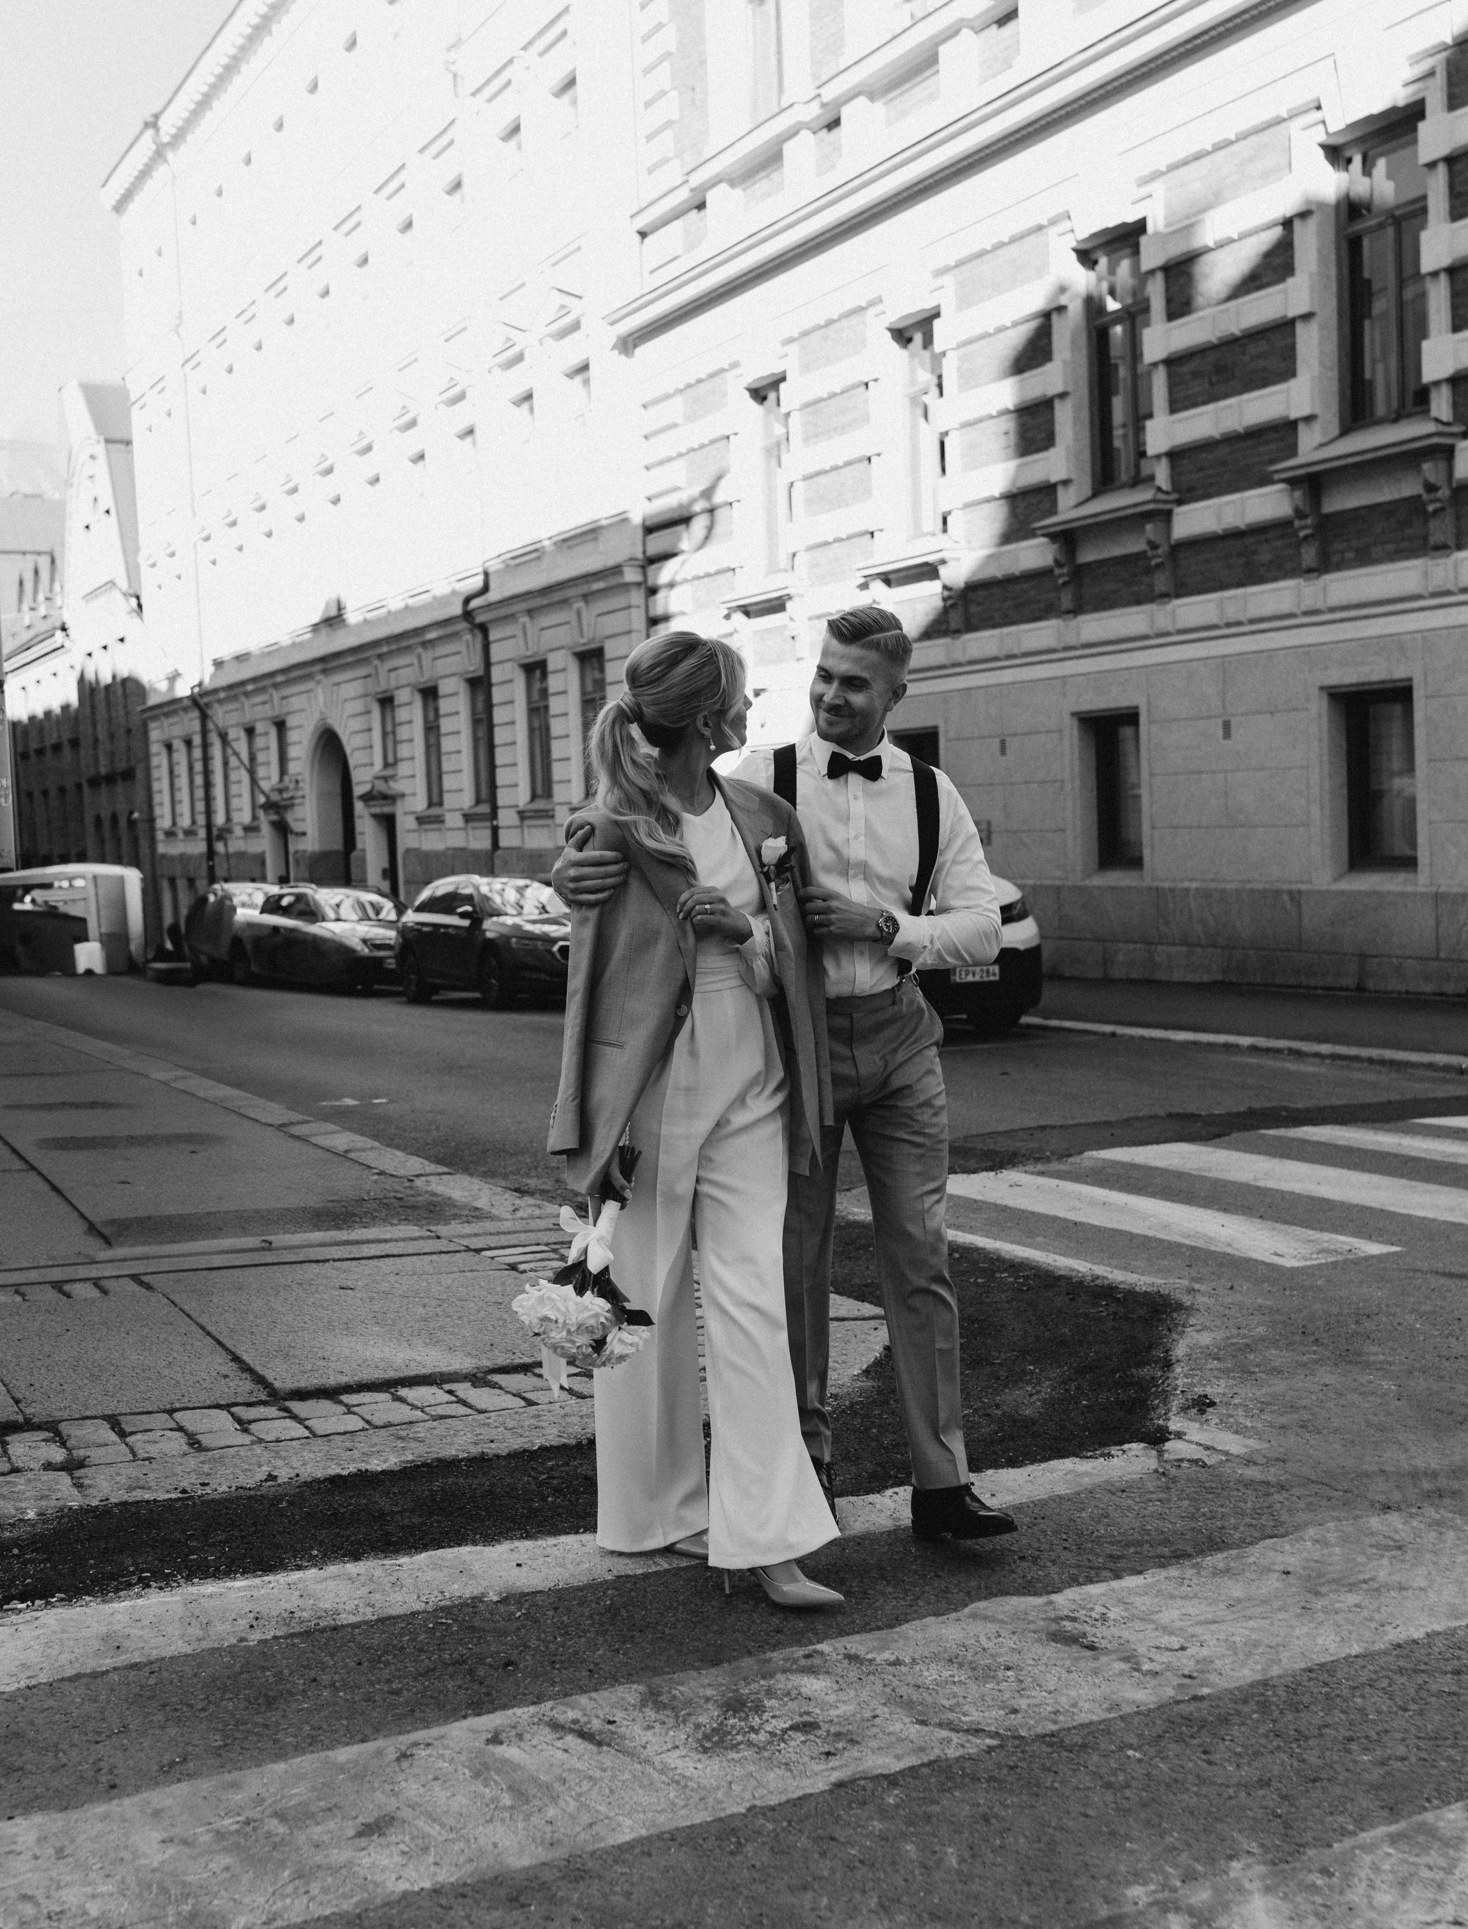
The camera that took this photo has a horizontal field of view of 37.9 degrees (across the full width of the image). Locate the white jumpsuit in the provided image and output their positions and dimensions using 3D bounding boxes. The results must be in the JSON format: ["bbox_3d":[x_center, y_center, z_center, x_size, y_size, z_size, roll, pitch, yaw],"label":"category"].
[{"bbox_3d":[-0.050,0.387,3.970,0.460,1.400,0.420,-4,4,-28],"label":"white jumpsuit"}]

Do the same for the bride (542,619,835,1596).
[{"bbox_3d":[-0.070,0.277,3.970,0.530,1.740,0.480,-4,4,-28],"label":"bride"}]

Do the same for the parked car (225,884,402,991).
[{"bbox_3d":[-5.751,-0.436,30.342,1.780,1.470,4.350,-4,3,-33],"label":"parked car"}]

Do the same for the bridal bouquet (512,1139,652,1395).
[{"bbox_3d":[-0.269,0.536,3.800,0.240,0.430,0.230,14,-5,-17],"label":"bridal bouquet"}]

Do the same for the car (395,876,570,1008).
[{"bbox_3d":[-2.552,-0.321,25.363,1.820,1.480,4.450,-4,3,-27],"label":"car"}]

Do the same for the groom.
[{"bbox_3d":[0.090,0.227,4.190,0.800,1.800,0.560,-4,4,-20],"label":"groom"}]

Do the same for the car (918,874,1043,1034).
[{"bbox_3d":[0.865,-0.267,18.397,1.820,1.580,4.300,-4,3,-27],"label":"car"}]

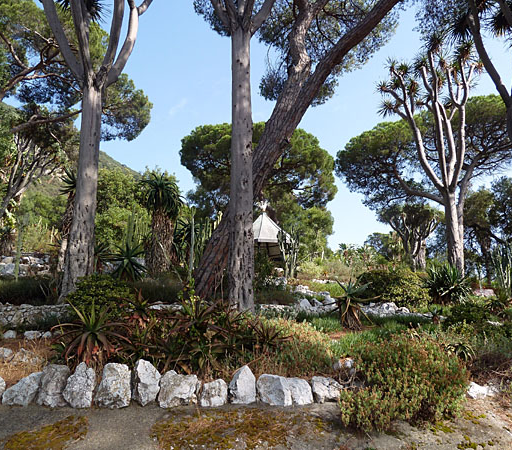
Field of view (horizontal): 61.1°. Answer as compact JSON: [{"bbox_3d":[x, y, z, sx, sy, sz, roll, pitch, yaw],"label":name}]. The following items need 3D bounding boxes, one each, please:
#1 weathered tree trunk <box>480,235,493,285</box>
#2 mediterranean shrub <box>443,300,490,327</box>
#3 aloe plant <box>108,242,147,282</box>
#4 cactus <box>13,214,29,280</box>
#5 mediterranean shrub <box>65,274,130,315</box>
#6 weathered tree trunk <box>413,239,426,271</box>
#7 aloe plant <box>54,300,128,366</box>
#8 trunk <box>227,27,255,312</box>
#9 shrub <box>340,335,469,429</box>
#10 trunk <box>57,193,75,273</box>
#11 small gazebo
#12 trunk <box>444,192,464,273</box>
[{"bbox_3d":[10.639,1.592,20.000,0.526,2.308,0.500,0,-4,0],"label":"weathered tree trunk"},{"bbox_3d":[3.984,1.693,8.200,0.920,0.523,0.800,0,-5,0],"label":"mediterranean shrub"},{"bbox_3d":[-3.203,0.935,10.800,0.947,0.977,0.900,0,-4,0],"label":"aloe plant"},{"bbox_3d":[-5.979,0.604,11.000,0.350,1.749,0.280,0,-5,0],"label":"cactus"},{"bbox_3d":[-2.872,1.285,7.900,1.167,0.766,1.100,0,-4,0],"label":"mediterranean shrub"},{"bbox_3d":[7.924,1.478,21.000,0.645,1.454,0.600,0,-4,0],"label":"weathered tree trunk"},{"bbox_3d":[-1.887,1.250,5.000,0.880,0.749,0.850,0,-5,0],"label":"aloe plant"},{"bbox_3d":[-0.304,-1.144,8.500,0.500,5.724,0.490,0,-5,0],"label":"trunk"},{"bbox_3d":[1.521,1.625,4.500,1.303,0.896,1.100,0,-4,0],"label":"shrub"},{"bbox_3d":[-4.968,0.196,11.300,0.446,2.086,0.450,0,-4,0],"label":"trunk"},{"bbox_3d":[0.449,0.626,20.500,2.600,3.598,2.600,0,-5,0],"label":"small gazebo"},{"bbox_3d":[6.185,0.333,13.500,0.580,2.589,0.550,0,-5,0],"label":"trunk"}]

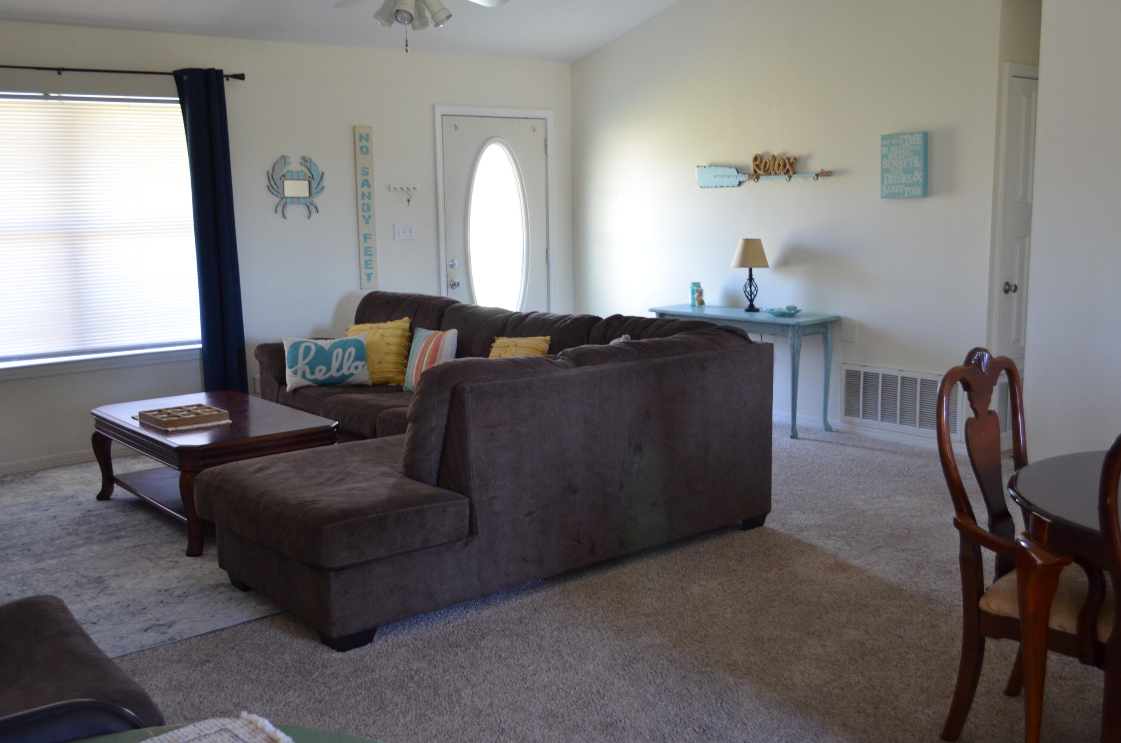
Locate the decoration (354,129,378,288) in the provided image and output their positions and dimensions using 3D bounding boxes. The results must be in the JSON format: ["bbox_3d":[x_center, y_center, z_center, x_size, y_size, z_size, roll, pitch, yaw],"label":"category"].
[{"bbox_3d":[-1.304,-1.090,7.506,0.142,1.079,0.025,-8,12,-38],"label":"decoration"}]

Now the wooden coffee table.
[{"bbox_3d":[-1.635,0.439,5.263,0.750,0.465,1.310,-8,12,-39],"label":"wooden coffee table"}]

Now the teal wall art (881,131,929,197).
[{"bbox_3d":[1.920,-1.147,6.259,0.045,0.356,0.275,-8,12,-39],"label":"teal wall art"}]

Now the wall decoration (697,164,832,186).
[{"bbox_3d":[1.257,-1.233,7.050,0.050,0.142,1.110,-8,12,-39],"label":"wall decoration"}]

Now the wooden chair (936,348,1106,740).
[{"bbox_3d":[1.323,0.474,2.882,0.590,1.030,0.610,-9,12,-43],"label":"wooden chair"}]

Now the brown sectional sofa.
[{"bbox_3d":[-0.886,0.186,5.466,2.230,0.930,3.070,-8,12,-38],"label":"brown sectional sofa"}]

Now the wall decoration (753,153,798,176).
[{"bbox_3d":[1.324,-1.286,6.942,0.030,0.140,0.350,-8,12,-39],"label":"wall decoration"}]

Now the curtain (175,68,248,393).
[{"bbox_3d":[-2.104,-0.725,6.801,0.323,2.150,0.120,-8,12,-38],"label":"curtain"}]

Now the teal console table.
[{"bbox_3d":[1.161,-0.023,7.203,0.410,0.720,1.250,-8,12,-38],"label":"teal console table"}]

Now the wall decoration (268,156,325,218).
[{"bbox_3d":[-1.690,-1.181,7.169,0.400,0.401,0.035,-8,12,-38],"label":"wall decoration"}]

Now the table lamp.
[{"bbox_3d":[1.207,-0.607,7.168,0.232,0.453,0.232,-1,9,0],"label":"table lamp"}]

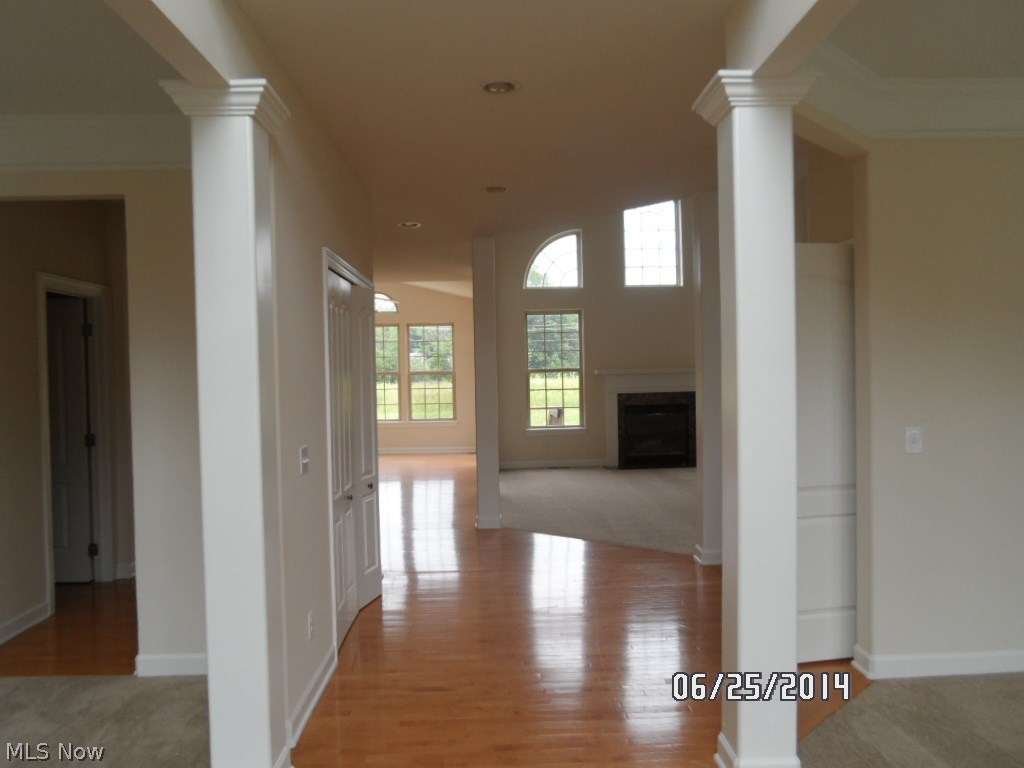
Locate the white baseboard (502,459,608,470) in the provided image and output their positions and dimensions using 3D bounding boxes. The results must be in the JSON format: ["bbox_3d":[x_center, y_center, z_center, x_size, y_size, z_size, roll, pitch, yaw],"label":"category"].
[{"bbox_3d":[0.577,1.215,10.770,1.546,0.115,0.022,-1,1,-2],"label":"white baseboard"}]

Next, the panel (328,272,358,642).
[{"bbox_3d":[-0.955,0.401,4.206,0.035,1.995,0.715,-1,1,-2],"label":"panel"}]

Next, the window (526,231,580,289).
[{"bbox_3d":[0.602,-1.812,10.741,0.827,0.852,0.100,-1,1,-2],"label":"window"}]

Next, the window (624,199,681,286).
[{"bbox_3d":[2.045,-2.084,10.784,0.844,1.304,0.100,-1,1,-2],"label":"window"}]

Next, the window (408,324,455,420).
[{"bbox_3d":[-1.417,-0.206,13.076,0.816,1.738,0.100,-1,1,-2],"label":"window"}]

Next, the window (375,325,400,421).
[{"bbox_3d":[-2.371,-0.187,13.046,0.828,1.721,0.100,-1,1,-2],"label":"window"}]

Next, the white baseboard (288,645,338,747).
[{"bbox_3d":[-0.894,1.371,3.360,0.022,0.113,0.870,-1,1,-2],"label":"white baseboard"}]

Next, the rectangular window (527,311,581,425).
[{"bbox_3d":[0.622,-0.202,10.768,0.804,1.731,0.100,-1,1,-2],"label":"rectangular window"}]

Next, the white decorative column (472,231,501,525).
[{"bbox_3d":[-0.248,-0.012,7.051,0.223,2.728,0.225,-1,1,-2],"label":"white decorative column"}]

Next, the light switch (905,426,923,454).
[{"bbox_3d":[1.869,0.263,3.431,0.072,0.116,0.012,-1,1,-2],"label":"light switch"}]

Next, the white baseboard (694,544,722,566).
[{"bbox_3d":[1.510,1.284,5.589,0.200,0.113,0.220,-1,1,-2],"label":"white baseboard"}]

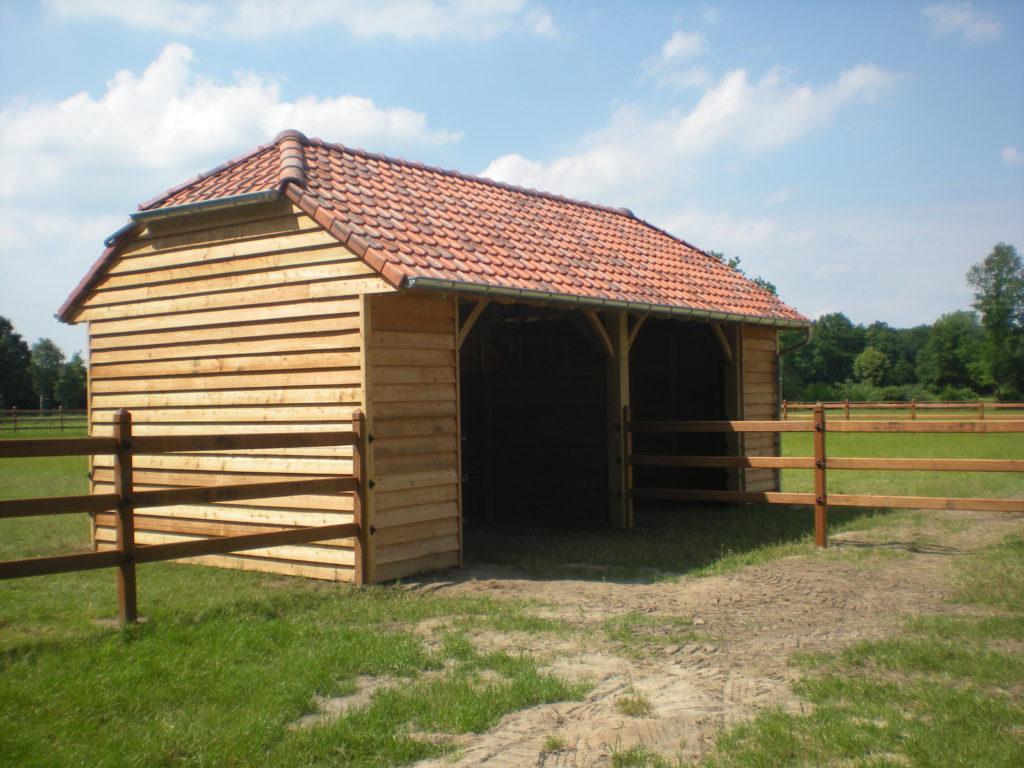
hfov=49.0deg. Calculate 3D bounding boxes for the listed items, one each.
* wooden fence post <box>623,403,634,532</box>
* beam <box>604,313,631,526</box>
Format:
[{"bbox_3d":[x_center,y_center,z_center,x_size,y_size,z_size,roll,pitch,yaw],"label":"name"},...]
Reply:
[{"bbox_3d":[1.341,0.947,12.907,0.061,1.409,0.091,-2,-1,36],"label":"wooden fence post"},{"bbox_3d":[1.233,0.418,12.987,0.182,2.473,0.167,-2,-1,36],"label":"beam"}]

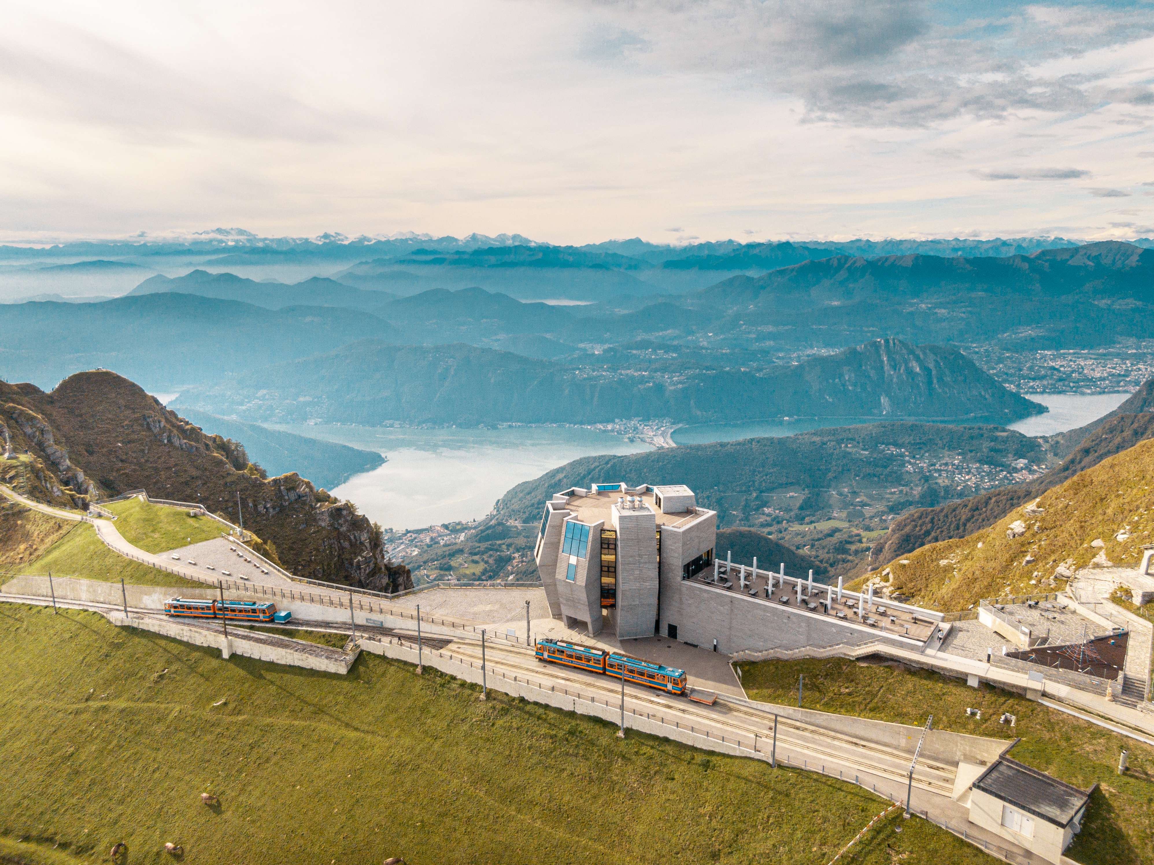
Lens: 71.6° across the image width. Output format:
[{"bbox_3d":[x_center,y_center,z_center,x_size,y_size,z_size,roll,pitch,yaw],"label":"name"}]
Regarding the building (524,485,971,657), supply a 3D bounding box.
[{"bbox_3d":[23.150,22.200,127.770,66.200,21.500,27.300,9,15,35],"label":"building"}]

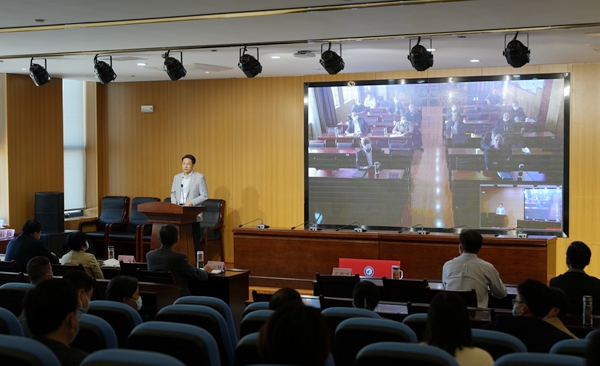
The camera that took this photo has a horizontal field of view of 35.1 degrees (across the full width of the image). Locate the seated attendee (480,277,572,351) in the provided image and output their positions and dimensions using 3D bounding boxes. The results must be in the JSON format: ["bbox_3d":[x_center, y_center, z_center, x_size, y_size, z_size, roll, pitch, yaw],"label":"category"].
[{"bbox_3d":[1.221,1.111,5.212,0.540,1.208,0.780,0,2,2],"label":"seated attendee"}]

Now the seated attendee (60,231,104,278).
[{"bbox_3d":[-2.064,1.061,9.369,0.480,1.176,0.750,1,2,26],"label":"seated attendee"}]

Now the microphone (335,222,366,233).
[{"bbox_3d":[0.667,0.577,12.181,0.400,0.140,0.110,0,2,12],"label":"microphone"}]

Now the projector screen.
[{"bbox_3d":[1.891,-0.387,13.778,3.942,2.256,0.120,1,2,24],"label":"projector screen"}]

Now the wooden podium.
[{"bbox_3d":[-1.675,0.782,12.584,0.720,1.140,0.580,1,2,25],"label":"wooden podium"}]

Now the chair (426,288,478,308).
[{"bbox_3d":[1.370,1.300,8.213,0.440,0.870,0.520,1,2,25],"label":"chair"}]

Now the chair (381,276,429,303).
[{"bbox_3d":[0.963,1.242,8.145,0.430,0.900,0.500,1,2,24],"label":"chair"}]

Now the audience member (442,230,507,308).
[{"bbox_3d":[1.442,1.032,7.777,0.540,1.324,0.800,0,2,17],"label":"audience member"}]

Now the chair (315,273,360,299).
[{"bbox_3d":[0.410,1.232,8.445,0.430,0.900,0.500,1,2,24],"label":"chair"}]

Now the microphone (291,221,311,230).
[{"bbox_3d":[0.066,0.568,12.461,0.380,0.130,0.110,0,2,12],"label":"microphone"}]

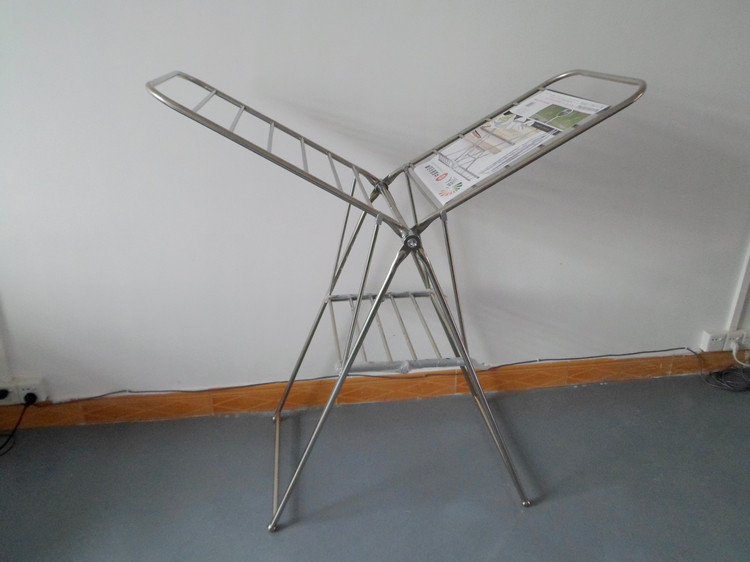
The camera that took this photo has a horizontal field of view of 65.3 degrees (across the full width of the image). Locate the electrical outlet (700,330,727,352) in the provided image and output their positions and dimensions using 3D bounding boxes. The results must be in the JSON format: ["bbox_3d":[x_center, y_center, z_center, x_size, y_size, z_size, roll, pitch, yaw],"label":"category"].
[{"bbox_3d":[1.617,0.287,2.790,0.087,0.087,0.043,-3,23,-8],"label":"electrical outlet"}]

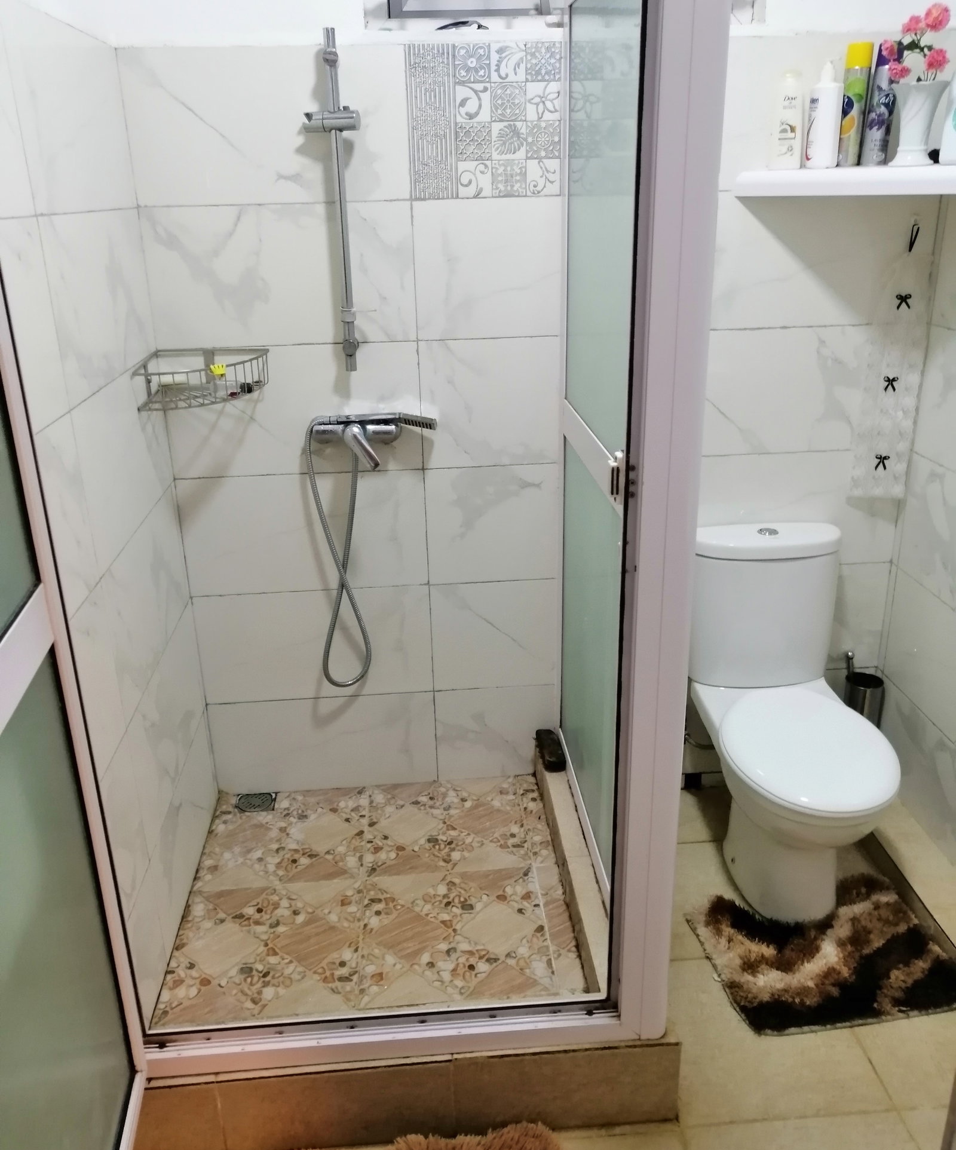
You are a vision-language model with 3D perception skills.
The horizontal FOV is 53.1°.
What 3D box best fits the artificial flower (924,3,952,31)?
[{"bbox_3d":[0.925,-1.124,1.928,0.051,0.054,0.050,8,24,22],"label":"artificial flower"}]

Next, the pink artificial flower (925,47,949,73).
[{"bbox_3d":[0.939,-1.053,1.958,0.046,0.050,0.045,8,24,22],"label":"pink artificial flower"}]

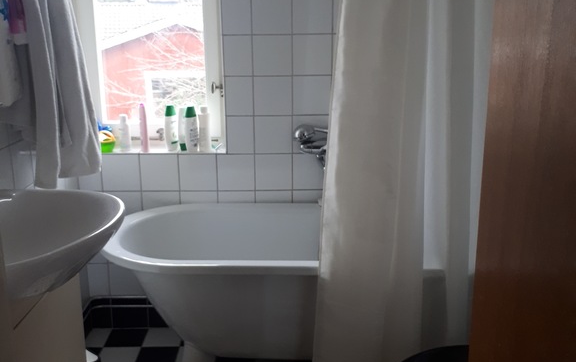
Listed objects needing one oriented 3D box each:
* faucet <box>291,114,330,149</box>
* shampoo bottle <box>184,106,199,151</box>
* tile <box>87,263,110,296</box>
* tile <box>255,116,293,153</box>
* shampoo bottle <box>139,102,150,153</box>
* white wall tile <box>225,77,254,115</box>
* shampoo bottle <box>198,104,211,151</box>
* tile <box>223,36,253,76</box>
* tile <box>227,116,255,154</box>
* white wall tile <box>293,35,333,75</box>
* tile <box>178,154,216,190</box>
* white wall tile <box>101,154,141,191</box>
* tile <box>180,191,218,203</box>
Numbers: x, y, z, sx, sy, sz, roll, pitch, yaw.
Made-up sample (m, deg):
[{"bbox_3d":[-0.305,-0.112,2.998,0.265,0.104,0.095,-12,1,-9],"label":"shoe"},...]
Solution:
[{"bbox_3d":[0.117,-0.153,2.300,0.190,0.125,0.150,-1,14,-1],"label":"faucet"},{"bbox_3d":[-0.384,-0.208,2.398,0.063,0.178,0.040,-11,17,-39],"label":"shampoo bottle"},{"bbox_3d":[-0.785,0.412,2.497,0.086,0.147,0.011,-1,14,-1],"label":"tile"},{"bbox_3d":[-0.056,-0.181,2.345,0.149,0.149,0.010,0,13,0],"label":"tile"},{"bbox_3d":[-0.571,-0.210,2.379,0.031,0.192,0.060,-7,16,-24],"label":"shampoo bottle"},{"bbox_3d":[-0.186,-0.326,2.295,0.105,0.148,0.010,0,15,0],"label":"white wall tile"},{"bbox_3d":[-0.333,-0.206,2.392,0.046,0.177,0.040,0,13,0],"label":"shampoo bottle"},{"bbox_3d":[-0.187,-0.472,2.256,0.105,0.148,0.010,0,15,0],"label":"tile"},{"bbox_3d":[-0.185,-0.180,2.334,0.105,0.148,0.010,0,15,0],"label":"tile"},{"bbox_3d":[0.093,-0.474,2.256,0.148,0.148,0.010,0,15,0],"label":"white wall tile"},{"bbox_3d":[-0.355,-0.034,2.377,0.149,0.149,0.010,0,13,0],"label":"tile"},{"bbox_3d":[-0.667,-0.031,2.396,0.150,0.150,0.008,0,14,-1],"label":"white wall tile"},{"bbox_3d":[-0.360,0.114,2.435,0.149,0.149,0.011,-1,14,-1],"label":"tile"}]

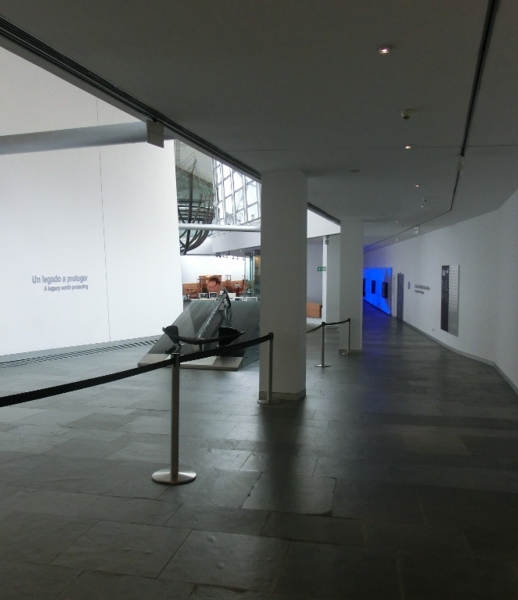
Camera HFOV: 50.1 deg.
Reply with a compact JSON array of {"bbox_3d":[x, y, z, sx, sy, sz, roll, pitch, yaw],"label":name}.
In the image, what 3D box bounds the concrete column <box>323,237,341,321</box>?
[{"bbox_3d":[3.118,-0.770,23.902,0.570,3.950,0.570,0,3,-7],"label":"concrete column"}]

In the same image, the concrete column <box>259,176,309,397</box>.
[{"bbox_3d":[0.381,-0.211,8.368,0.570,3.350,0.570,1,3,18],"label":"concrete column"}]

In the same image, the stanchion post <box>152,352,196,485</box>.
[{"bbox_3d":[-0.652,0.910,4.338,0.350,0.985,0.350,0,3,0],"label":"stanchion post"}]

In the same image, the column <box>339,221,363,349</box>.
[{"bbox_3d":[2.642,-0.400,15.842,0.570,3.850,0.570,1,3,18],"label":"column"}]

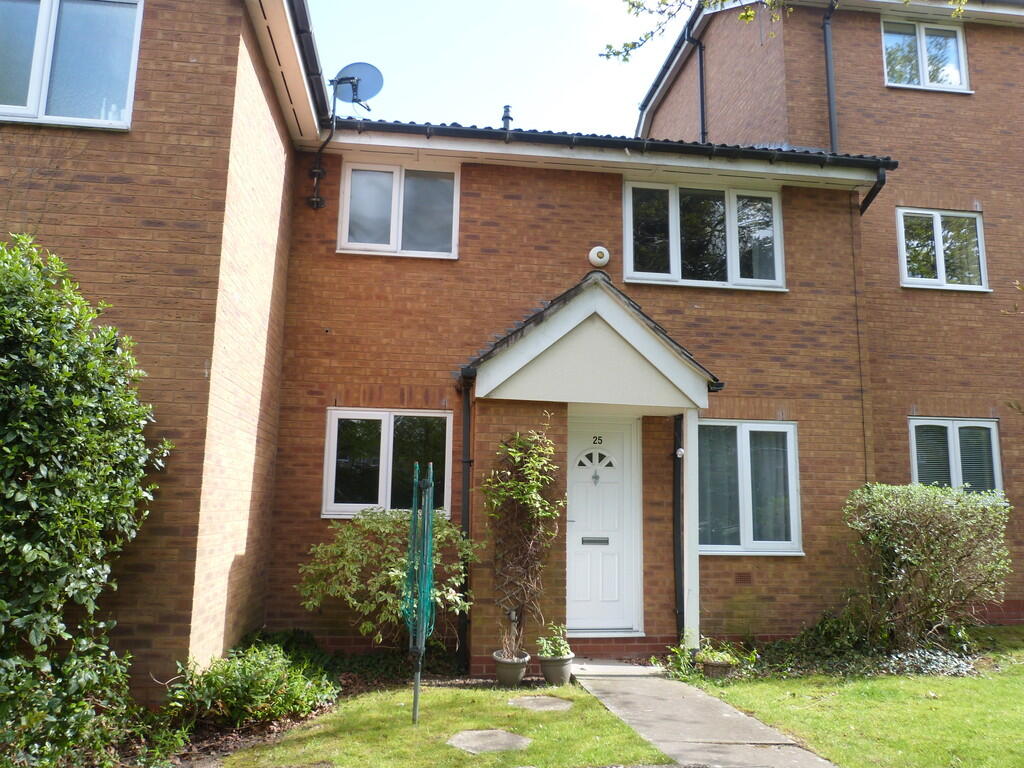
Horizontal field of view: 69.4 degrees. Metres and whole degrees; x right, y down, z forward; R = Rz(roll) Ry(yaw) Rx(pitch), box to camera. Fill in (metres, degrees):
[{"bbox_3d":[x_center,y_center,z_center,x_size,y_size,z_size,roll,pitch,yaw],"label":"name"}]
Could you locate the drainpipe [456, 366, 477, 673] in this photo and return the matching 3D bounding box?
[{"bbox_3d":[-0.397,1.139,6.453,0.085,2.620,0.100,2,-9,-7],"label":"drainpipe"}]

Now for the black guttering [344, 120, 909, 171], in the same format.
[{"bbox_3d":[1.148,-2.379,7.466,5.920,0.115,0.125,2,-9,-7],"label":"black guttering"}]

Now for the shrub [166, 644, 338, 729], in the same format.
[{"bbox_3d":[-1.574,1.861,4.643,0.950,0.460,0.750,2,-9,-7],"label":"shrub"}]

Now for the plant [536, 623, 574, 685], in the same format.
[{"bbox_3d":[0.348,2.142,5.875,0.311,0.476,0.310,2,-9,-7],"label":"plant"}]

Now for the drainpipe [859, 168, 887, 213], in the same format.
[{"bbox_3d":[3.865,-2.048,7.946,0.090,0.420,0.450,2,-9,-7],"label":"drainpipe"}]

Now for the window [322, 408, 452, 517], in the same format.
[{"bbox_3d":[-1.167,0.750,7.009,1.195,1.035,0.110,2,-9,-7],"label":"window"}]

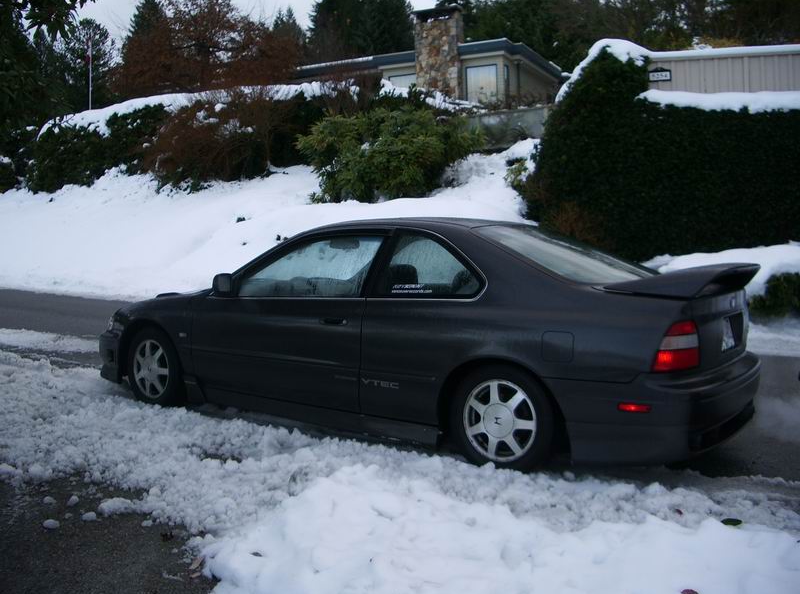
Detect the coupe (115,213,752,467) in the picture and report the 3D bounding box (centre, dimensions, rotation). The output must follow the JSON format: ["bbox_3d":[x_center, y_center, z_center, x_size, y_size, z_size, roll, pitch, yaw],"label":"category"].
[{"bbox_3d":[-0.043,0.159,5.422,4.660,1.370,1.800,3,3,36],"label":"coupe"}]

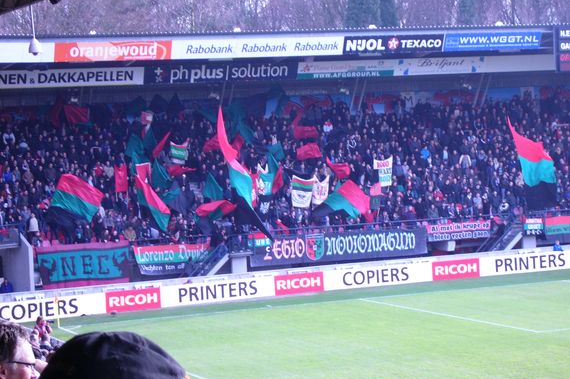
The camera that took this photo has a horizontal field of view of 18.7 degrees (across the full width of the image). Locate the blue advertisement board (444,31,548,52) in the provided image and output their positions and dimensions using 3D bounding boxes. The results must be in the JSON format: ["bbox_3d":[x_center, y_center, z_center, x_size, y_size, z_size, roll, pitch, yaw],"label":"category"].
[{"bbox_3d":[11.532,-8.244,96.182,6.442,1.000,0.100,-4,16,-26],"label":"blue advertisement board"}]

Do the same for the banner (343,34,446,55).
[{"bbox_3d":[5.864,-7.852,93.440,6.174,1.000,0.100,-4,16,-26],"label":"banner"}]

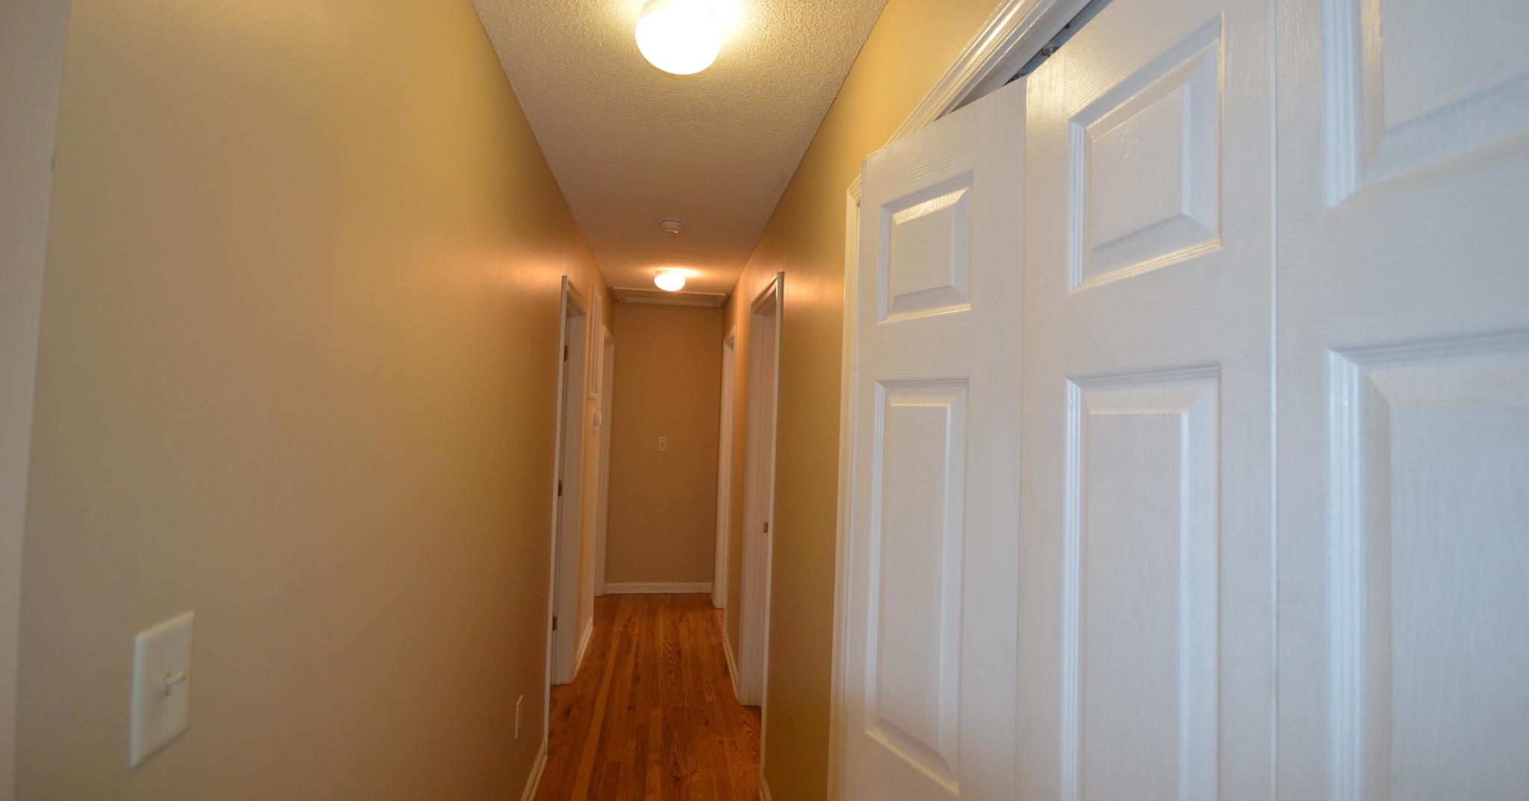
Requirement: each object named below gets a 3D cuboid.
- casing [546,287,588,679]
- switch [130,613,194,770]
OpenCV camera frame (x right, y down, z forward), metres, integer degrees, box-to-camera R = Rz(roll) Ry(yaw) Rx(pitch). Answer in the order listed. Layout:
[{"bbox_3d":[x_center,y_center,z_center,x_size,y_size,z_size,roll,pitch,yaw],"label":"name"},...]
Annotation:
[{"bbox_3d":[-1.009,0.502,3.167,0.100,2.084,0.832,2,-1,-9],"label":"casing"},{"bbox_3d":[-0.564,0.269,0.602,0.016,0.116,0.071,2,-1,-9],"label":"switch"}]

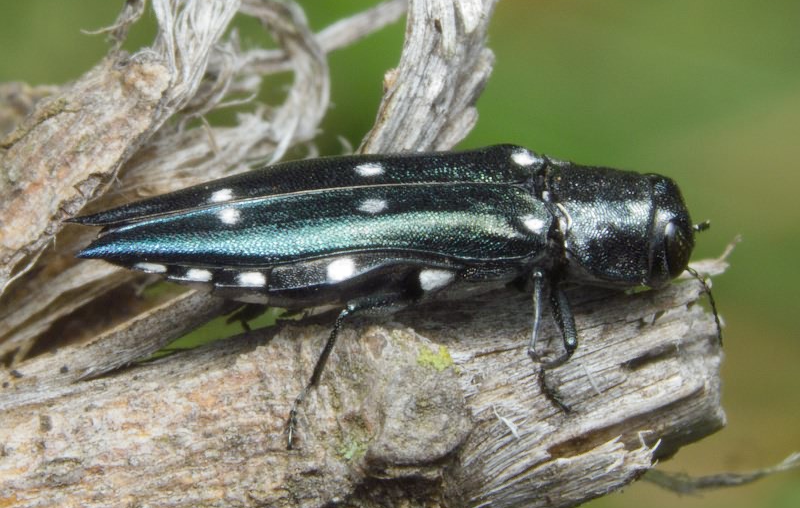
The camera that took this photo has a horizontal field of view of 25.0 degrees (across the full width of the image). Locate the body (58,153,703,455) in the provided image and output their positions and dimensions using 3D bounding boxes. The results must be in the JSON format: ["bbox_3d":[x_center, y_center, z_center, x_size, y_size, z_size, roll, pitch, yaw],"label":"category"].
[{"bbox_3d":[0.000,0.000,0.035,0.012,0.004,0.006,-2,44,-3],"label":"body"}]

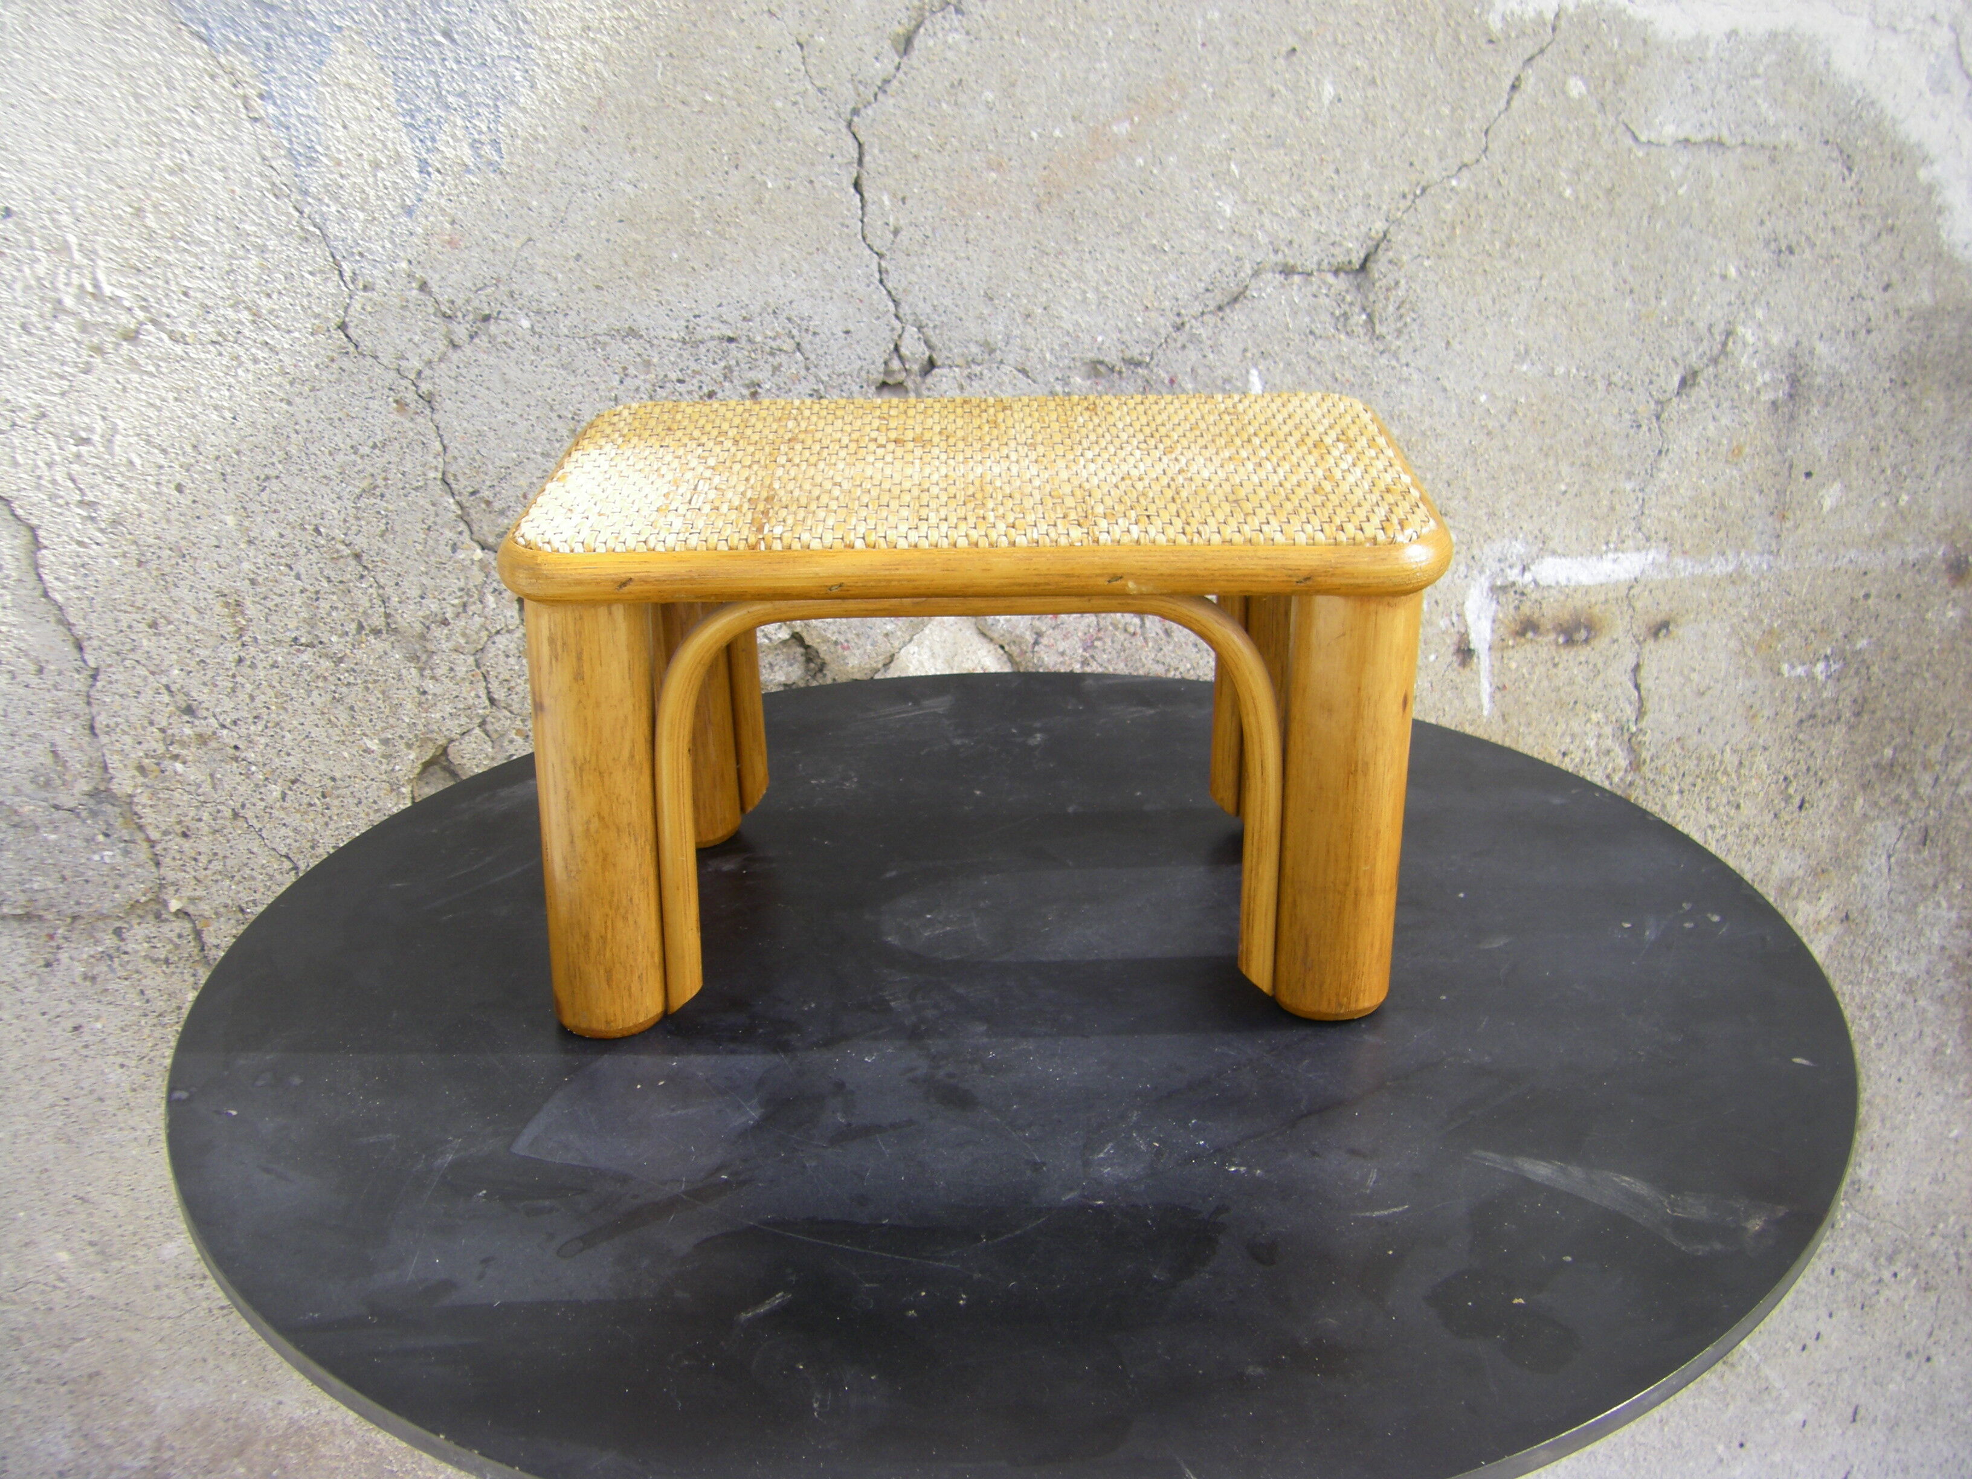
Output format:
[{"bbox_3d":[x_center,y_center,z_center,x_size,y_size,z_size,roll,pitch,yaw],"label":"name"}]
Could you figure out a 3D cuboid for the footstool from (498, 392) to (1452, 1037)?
[{"bbox_3d":[-0.003,-0.021,1.008,0.390,0.221,0.260,0,23,2],"label":"footstool"}]

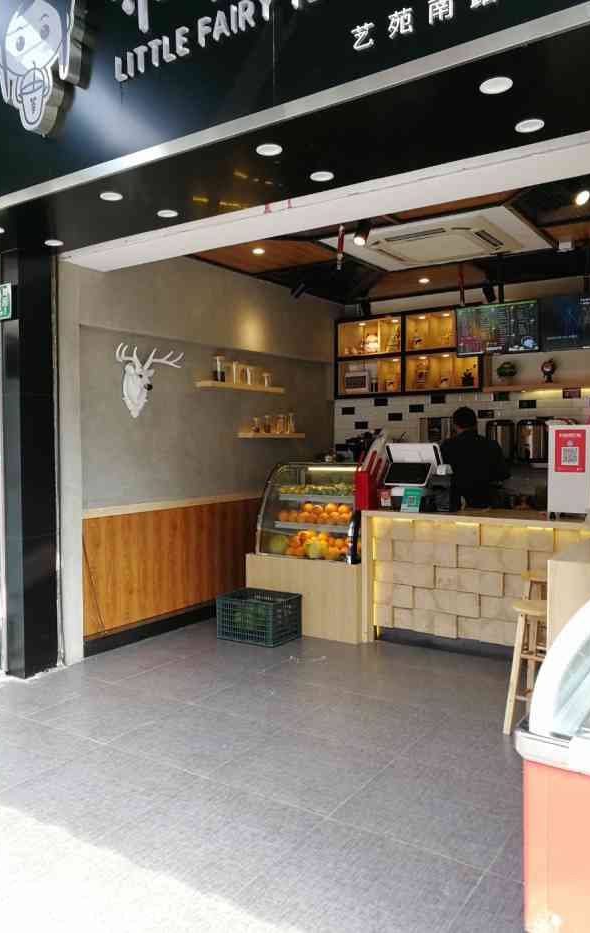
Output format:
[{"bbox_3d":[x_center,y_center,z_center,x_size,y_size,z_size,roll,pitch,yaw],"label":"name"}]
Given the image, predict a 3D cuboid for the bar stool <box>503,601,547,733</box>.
[{"bbox_3d":[1.200,0.953,3.460,0.340,0.599,0.340,1,2,34],"label":"bar stool"}]

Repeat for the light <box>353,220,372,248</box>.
[{"bbox_3d":[0.414,-1.441,4.500,0.100,0.160,0.130,1,2,28],"label":"light"}]

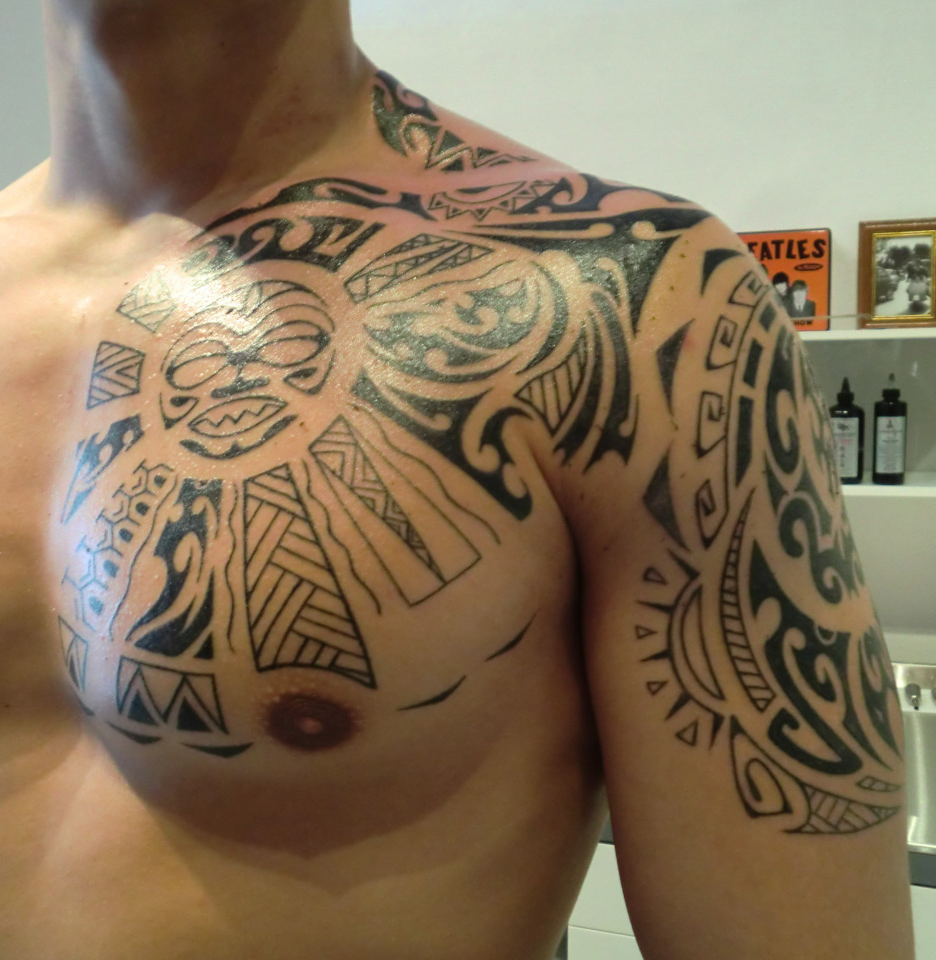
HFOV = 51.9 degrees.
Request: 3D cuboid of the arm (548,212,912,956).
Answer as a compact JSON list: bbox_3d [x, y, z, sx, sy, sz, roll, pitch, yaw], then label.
[{"bbox_3d":[0.121,0.059,0.425,0.145,0.352,0.138,-8,9,17],"label":"arm"}]

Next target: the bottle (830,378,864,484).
[{"bbox_3d":[0.680,-0.089,1.725,0.059,0.187,0.059,1,10,20],"label":"bottle"}]

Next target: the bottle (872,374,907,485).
[{"bbox_3d":[0.748,-0.090,1.700,0.054,0.193,0.054,1,10,22],"label":"bottle"}]

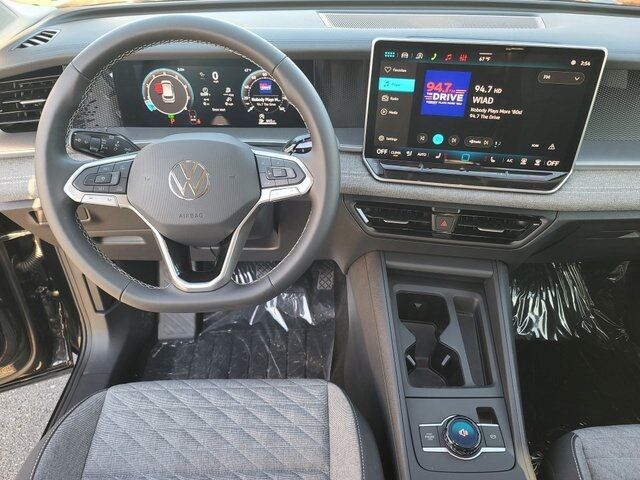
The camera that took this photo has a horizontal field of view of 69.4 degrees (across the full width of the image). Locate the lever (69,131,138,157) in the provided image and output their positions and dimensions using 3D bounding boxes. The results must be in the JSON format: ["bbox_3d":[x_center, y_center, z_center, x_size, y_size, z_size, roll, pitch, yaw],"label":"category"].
[{"bbox_3d":[-0.282,-0.126,0.622,0.106,0.039,0.030,5,11,-2],"label":"lever"}]

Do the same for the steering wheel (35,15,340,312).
[{"bbox_3d":[-0.160,-0.085,0.591,0.372,0.365,0.080,-1,12,-1],"label":"steering wheel"}]

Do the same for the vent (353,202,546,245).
[{"bbox_3d":[0.229,-0.030,0.825,0.330,0.058,0.040,5,27,7],"label":"vent"}]

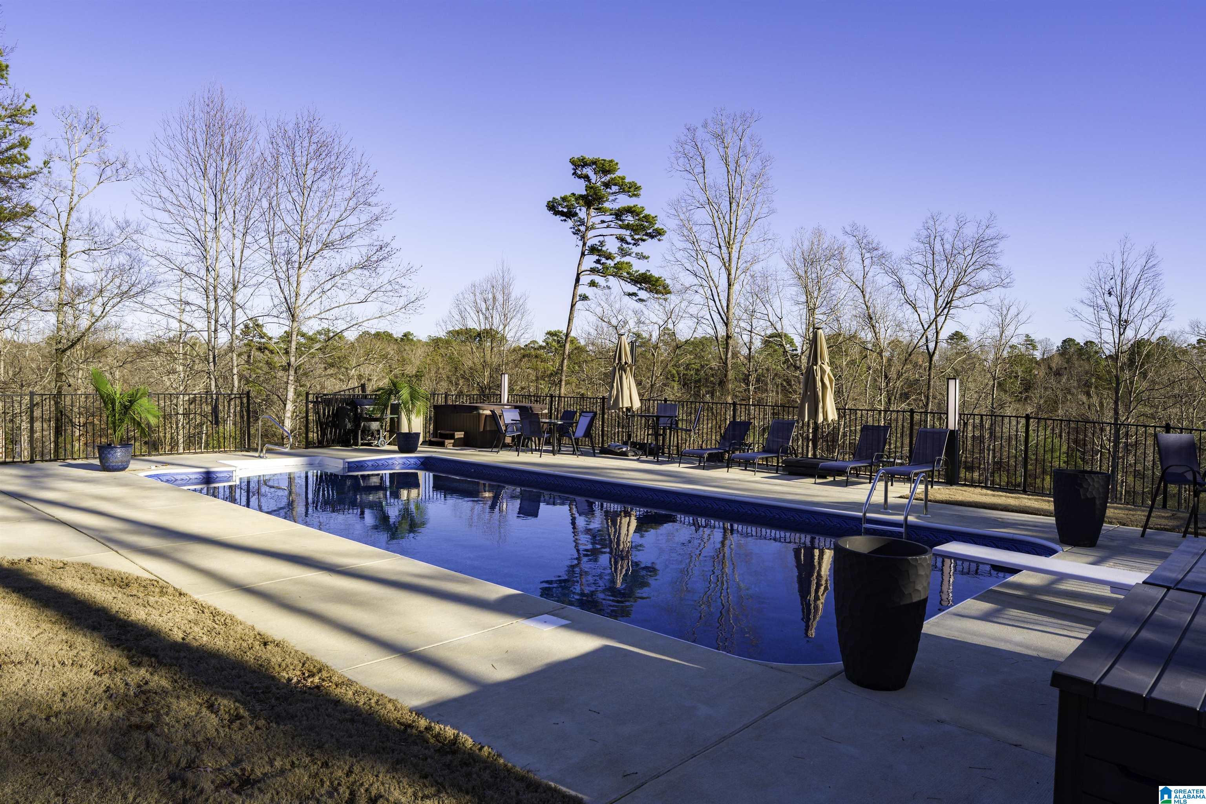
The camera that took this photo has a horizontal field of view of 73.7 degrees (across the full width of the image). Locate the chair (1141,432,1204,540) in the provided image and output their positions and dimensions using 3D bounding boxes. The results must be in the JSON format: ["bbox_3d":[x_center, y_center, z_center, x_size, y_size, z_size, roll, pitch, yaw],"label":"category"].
[{"bbox_3d":[6.342,0.955,8.649,0.600,1.140,0.720,1,2,-12],"label":"chair"}]

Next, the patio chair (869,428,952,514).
[{"bbox_3d":[4.967,0.905,12.868,0.650,0.920,1.560,3,3,44],"label":"patio chair"}]

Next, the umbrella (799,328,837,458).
[{"bbox_3d":[3.732,0.030,14.039,0.640,2.550,0.640,1,2,0],"label":"umbrella"}]

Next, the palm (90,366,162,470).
[{"bbox_3d":[-7.895,0.302,13.272,1.030,1.620,0.980,0,2,-31],"label":"palm"}]

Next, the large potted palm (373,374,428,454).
[{"bbox_3d":[-4.235,0.271,17.038,1.150,1.580,1.100,1,2,-14],"label":"large potted palm"}]

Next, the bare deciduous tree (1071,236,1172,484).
[{"bbox_3d":[14.193,-0.735,22.000,2.450,7.608,2.450,2,2,33],"label":"bare deciduous tree"}]

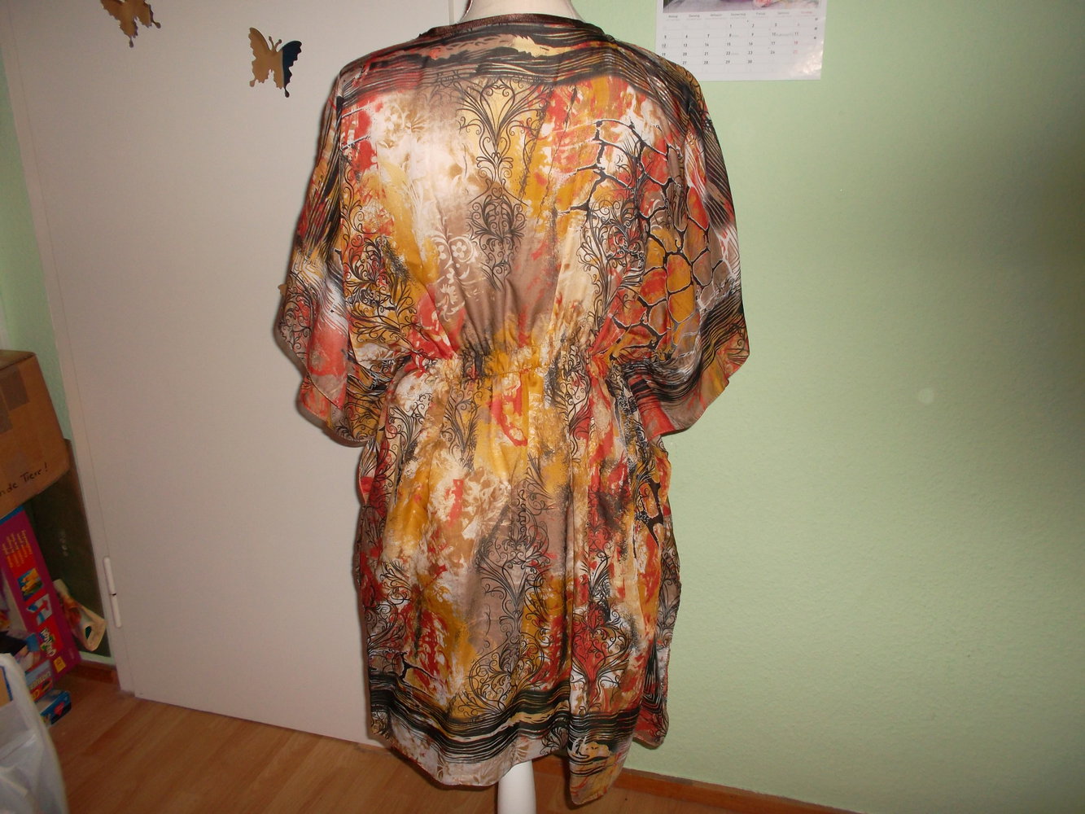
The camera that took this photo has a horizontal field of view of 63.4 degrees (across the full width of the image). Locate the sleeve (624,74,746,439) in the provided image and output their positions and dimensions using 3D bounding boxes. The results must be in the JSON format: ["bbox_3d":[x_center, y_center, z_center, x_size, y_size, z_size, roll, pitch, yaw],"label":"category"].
[{"bbox_3d":[0.165,-0.179,1.060,0.135,0.405,0.180,-1,18,0],"label":"sleeve"}]

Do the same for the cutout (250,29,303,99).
[{"bbox_3d":[-0.456,-0.578,1.477,0.101,0.097,0.006,19,22,11],"label":"cutout"}]

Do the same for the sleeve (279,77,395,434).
[{"bbox_3d":[-0.235,-0.172,1.060,0.135,0.405,0.180,-1,18,0],"label":"sleeve"}]

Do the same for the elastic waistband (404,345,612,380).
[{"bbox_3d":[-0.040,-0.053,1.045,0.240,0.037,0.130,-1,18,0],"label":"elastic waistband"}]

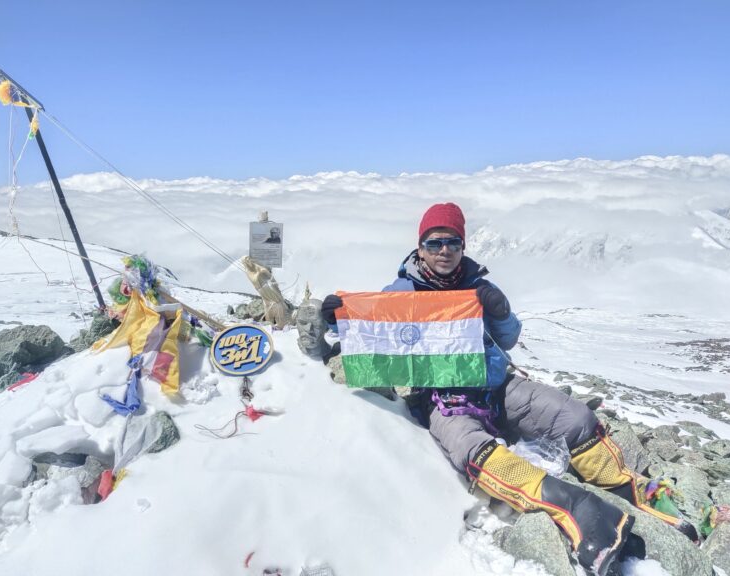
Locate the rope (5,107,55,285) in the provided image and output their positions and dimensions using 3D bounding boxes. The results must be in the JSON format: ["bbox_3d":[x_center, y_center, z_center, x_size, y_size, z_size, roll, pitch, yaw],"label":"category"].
[{"bbox_3d":[-1.699,-0.457,2.600,0.230,0.880,0.140,-11,17,-31],"label":"rope"}]

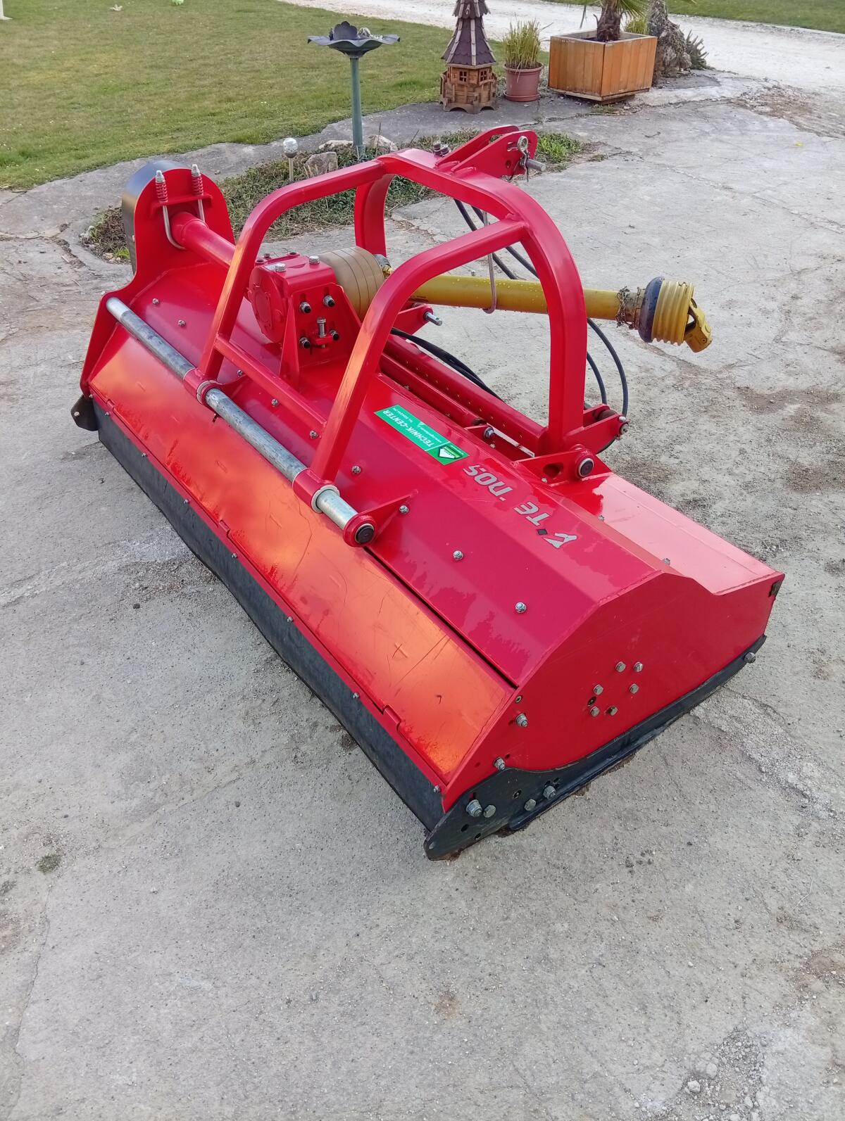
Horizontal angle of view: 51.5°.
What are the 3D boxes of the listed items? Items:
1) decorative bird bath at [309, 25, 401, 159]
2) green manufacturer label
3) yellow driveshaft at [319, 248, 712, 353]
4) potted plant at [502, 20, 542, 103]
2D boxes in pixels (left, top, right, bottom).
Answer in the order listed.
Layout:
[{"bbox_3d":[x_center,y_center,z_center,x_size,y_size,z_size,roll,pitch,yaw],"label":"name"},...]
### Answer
[{"bbox_3d":[-0.419,-2.993,5.627,0.560,0.740,0.560,-1,38,0],"label":"decorative bird bath"},{"bbox_3d":[-0.005,-0.291,2.014,0.070,0.004,0.287,-24,44,-26],"label":"green manufacturer label"},{"bbox_3d":[0.235,-0.691,2.287,0.980,0.200,0.200,3,39,5],"label":"yellow driveshaft"},{"bbox_3d":[0.800,-4.005,7.035,0.320,0.530,0.320,-1,38,0],"label":"potted plant"}]

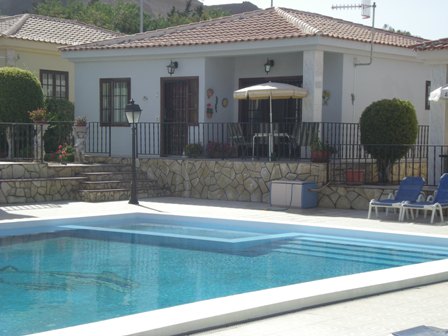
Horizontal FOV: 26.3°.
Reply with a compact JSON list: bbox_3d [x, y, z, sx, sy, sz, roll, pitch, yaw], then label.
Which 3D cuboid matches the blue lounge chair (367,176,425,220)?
[{"bbox_3d":[3.442,0.588,18.552,0.700,0.750,1.450,2,2,37],"label":"blue lounge chair"}]

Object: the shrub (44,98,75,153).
[{"bbox_3d":[-4.799,-1.193,27.855,1.000,1.650,1.000,0,2,0],"label":"shrub"}]

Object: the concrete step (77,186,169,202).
[{"bbox_3d":[-2.396,0.634,23.271,0.450,0.260,2.580,2,2,41],"label":"concrete step"}]

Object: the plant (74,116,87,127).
[{"bbox_3d":[-3.672,-1.190,24.508,0.300,0.260,0.300,0,2,0],"label":"plant"}]

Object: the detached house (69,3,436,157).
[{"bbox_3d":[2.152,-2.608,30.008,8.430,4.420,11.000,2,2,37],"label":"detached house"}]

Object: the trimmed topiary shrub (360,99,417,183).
[{"bbox_3d":[3.753,-0.607,21.785,1.300,1.950,1.300,0,2,0],"label":"trimmed topiary shrub"}]

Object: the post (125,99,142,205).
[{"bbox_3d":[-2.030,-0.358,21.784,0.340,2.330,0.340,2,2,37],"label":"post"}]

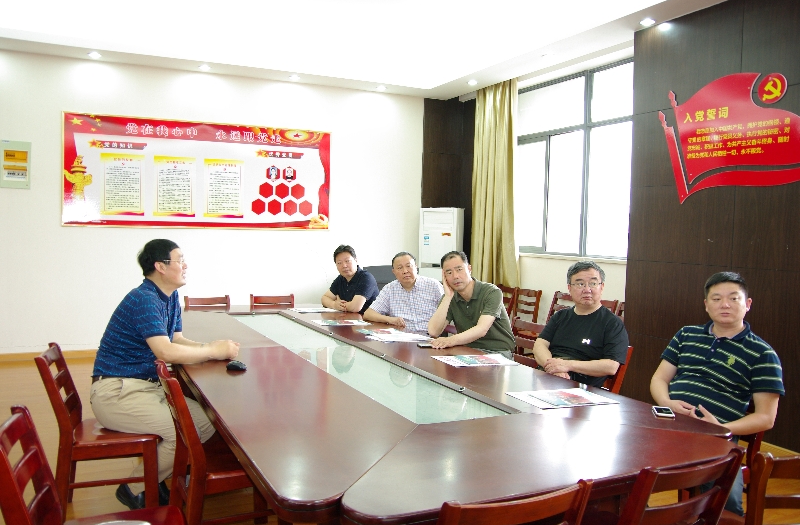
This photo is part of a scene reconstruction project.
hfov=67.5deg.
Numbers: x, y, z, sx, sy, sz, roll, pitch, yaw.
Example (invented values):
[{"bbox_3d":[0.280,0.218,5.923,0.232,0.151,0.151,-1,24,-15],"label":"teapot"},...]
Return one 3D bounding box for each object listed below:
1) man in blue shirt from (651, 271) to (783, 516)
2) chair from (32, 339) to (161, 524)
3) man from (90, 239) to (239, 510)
[{"bbox_3d":[1.358,0.709,2.553,0.589,1.330,0.771,3,4,36],"label":"man in blue shirt"},{"bbox_3d":[-1.530,0.868,3.121,0.528,0.853,0.426,0,3,-18],"label":"chair"},{"bbox_3d":[-1.257,0.593,3.218,0.792,1.401,0.558,0,3,-21],"label":"man"}]

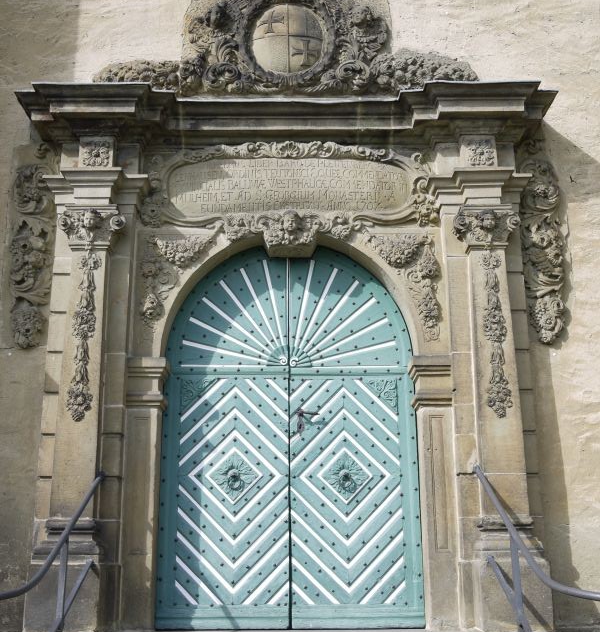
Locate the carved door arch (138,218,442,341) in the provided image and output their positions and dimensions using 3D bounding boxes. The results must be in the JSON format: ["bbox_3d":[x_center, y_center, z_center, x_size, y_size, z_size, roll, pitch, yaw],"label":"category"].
[{"bbox_3d":[-0.066,-0.254,6.396,2.035,0.811,0.200,0,-16,-1],"label":"carved door arch"}]

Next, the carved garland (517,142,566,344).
[{"bbox_3d":[1.670,-0.523,6.421,0.280,1.440,0.180,0,-16,-1],"label":"carved garland"}]

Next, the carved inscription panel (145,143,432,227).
[{"bbox_3d":[-0.081,-0.930,6.527,2.045,0.612,0.120,0,-16,-1],"label":"carved inscription panel"}]

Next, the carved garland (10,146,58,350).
[{"bbox_3d":[-1.822,-0.491,6.371,0.280,1.427,0.180,0,-16,-1],"label":"carved garland"}]

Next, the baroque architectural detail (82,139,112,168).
[{"bbox_3d":[-1.410,-1.114,6.377,0.181,0.172,0.080,0,-16,-1],"label":"baroque architectural detail"}]

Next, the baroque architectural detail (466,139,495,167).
[{"bbox_3d":[1.251,-1.134,6.414,0.168,0.173,0.080,0,-16,-1],"label":"baroque architectural detail"}]

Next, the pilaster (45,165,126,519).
[{"bbox_3d":[-1.418,0.128,6.063,0.430,2.333,0.250,0,-16,-1],"label":"pilaster"}]

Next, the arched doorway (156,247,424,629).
[{"bbox_3d":[-0.072,0.756,6.378,1.733,2.635,0.120,0,-16,-1],"label":"arched doorway"}]

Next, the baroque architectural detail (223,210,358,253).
[{"bbox_3d":[-0.066,-0.582,6.386,0.918,0.213,0.240,0,-16,-1],"label":"baroque architectural detail"}]

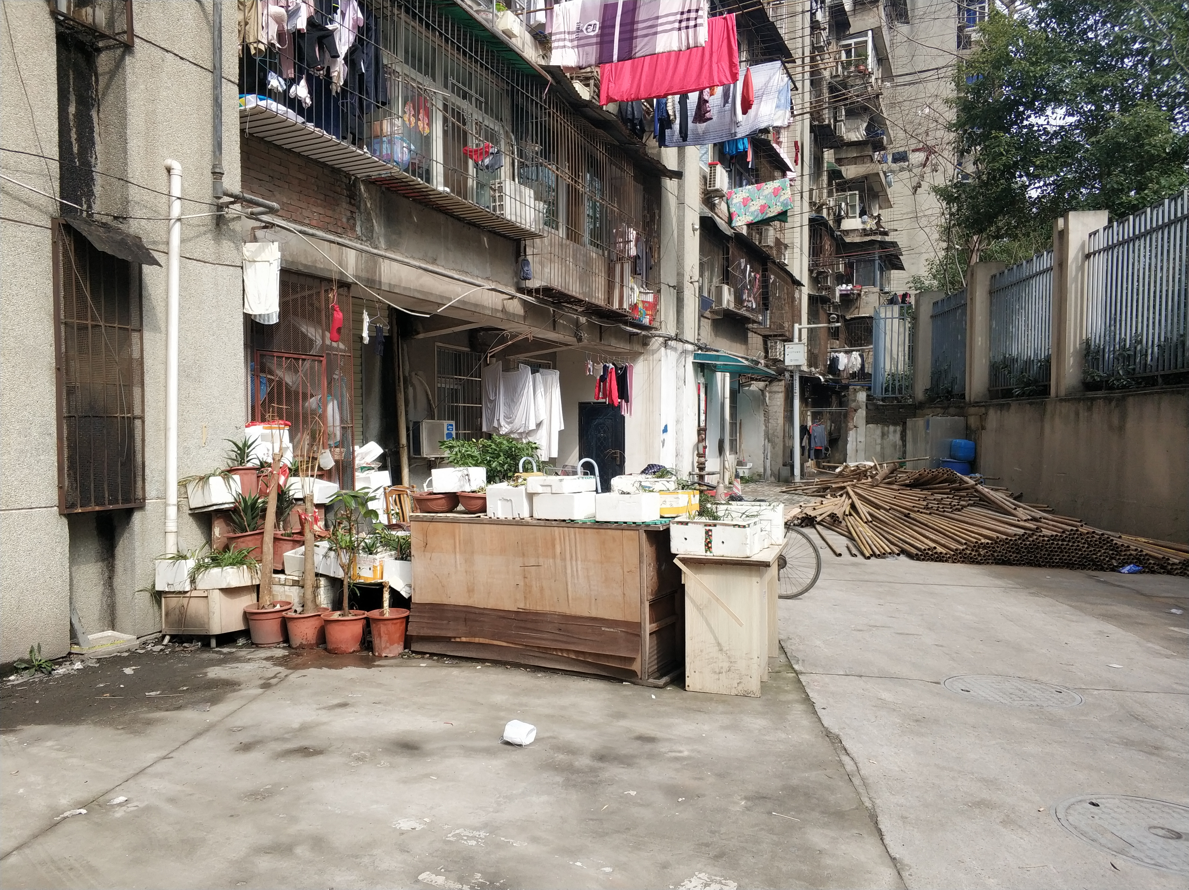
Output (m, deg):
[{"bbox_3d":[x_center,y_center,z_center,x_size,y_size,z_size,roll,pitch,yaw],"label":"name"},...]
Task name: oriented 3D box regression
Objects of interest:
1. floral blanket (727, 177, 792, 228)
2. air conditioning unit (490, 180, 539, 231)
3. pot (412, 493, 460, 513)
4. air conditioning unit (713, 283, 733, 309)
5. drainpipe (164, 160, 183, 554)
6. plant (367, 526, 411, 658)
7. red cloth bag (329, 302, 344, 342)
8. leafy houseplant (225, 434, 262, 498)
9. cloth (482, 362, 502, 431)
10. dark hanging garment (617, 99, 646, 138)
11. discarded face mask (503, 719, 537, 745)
[{"bbox_3d":[3.373,-4.964,19.000,1.360,0.820,0.180,1,1,26],"label":"floral blanket"},{"bbox_3d":[-0.982,-2.855,11.108,0.250,0.490,0.740,1,2,25],"label":"air conditioning unit"},{"bbox_3d":[-1.180,0.423,6.850,0.340,0.150,0.330,1,1,0],"label":"pot"},{"bbox_3d":[2.767,-3.188,19.900,0.270,0.510,0.740,1,1,25],"label":"air conditioning unit"},{"bbox_3d":[-2.913,-0.341,6.402,0.110,3.241,0.085,2,1,25],"label":"drainpipe"},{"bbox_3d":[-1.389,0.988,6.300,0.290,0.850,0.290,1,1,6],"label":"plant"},{"bbox_3d":[-2.272,-1.078,8.150,0.115,0.350,0.100,0,1,-18],"label":"red cloth bag"},{"bbox_3d":[-2.546,0.161,6.700,0.240,0.480,0.240,1,2,25],"label":"leafy houseplant"},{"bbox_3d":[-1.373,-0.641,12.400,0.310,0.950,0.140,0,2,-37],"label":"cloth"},{"bbox_3d":[0.570,-5.028,14.041,0.420,0.750,0.200,1,2,25],"label":"dark hanging garment"},{"bbox_3d":[-0.357,1.373,4.434,0.145,0.090,0.110,1,2,24],"label":"discarded face mask"}]

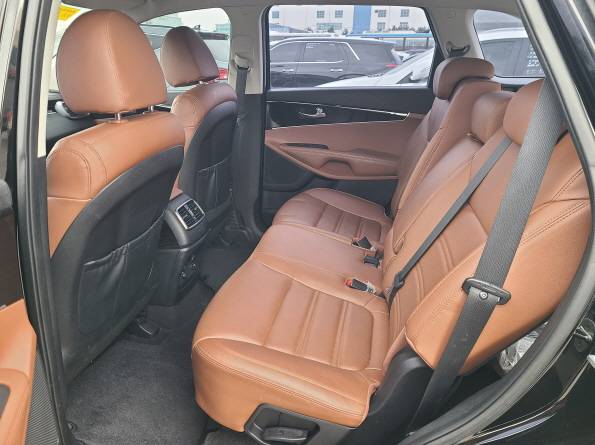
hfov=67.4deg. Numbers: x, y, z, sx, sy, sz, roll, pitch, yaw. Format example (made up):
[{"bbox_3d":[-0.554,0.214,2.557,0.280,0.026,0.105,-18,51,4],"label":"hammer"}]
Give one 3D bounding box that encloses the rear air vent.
[{"bbox_3d":[-0.387,-0.026,1.579,0.035,0.085,0.125,-22,15,19],"label":"rear air vent"}]

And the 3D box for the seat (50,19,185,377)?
[{"bbox_3d":[-0.689,-0.006,1.208,0.740,1.020,0.530,4,22,11],"label":"seat"}]

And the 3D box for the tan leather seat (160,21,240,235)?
[{"bbox_3d":[-0.632,-0.274,1.885,0.730,1.020,0.520,4,22,11],"label":"tan leather seat"}]

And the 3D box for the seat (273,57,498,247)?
[{"bbox_3d":[0.315,-0.244,1.786,0.790,0.790,0.460,4,22,11],"label":"seat"}]

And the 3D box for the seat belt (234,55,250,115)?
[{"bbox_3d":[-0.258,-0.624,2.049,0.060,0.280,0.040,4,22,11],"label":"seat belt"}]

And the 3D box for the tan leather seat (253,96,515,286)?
[{"bbox_3d":[0.266,-0.061,1.430,0.830,0.710,0.400,4,22,11],"label":"tan leather seat"}]

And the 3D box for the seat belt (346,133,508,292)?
[{"bbox_3d":[0.326,0.005,1.182,0.340,0.490,0.130,4,22,11],"label":"seat belt"}]

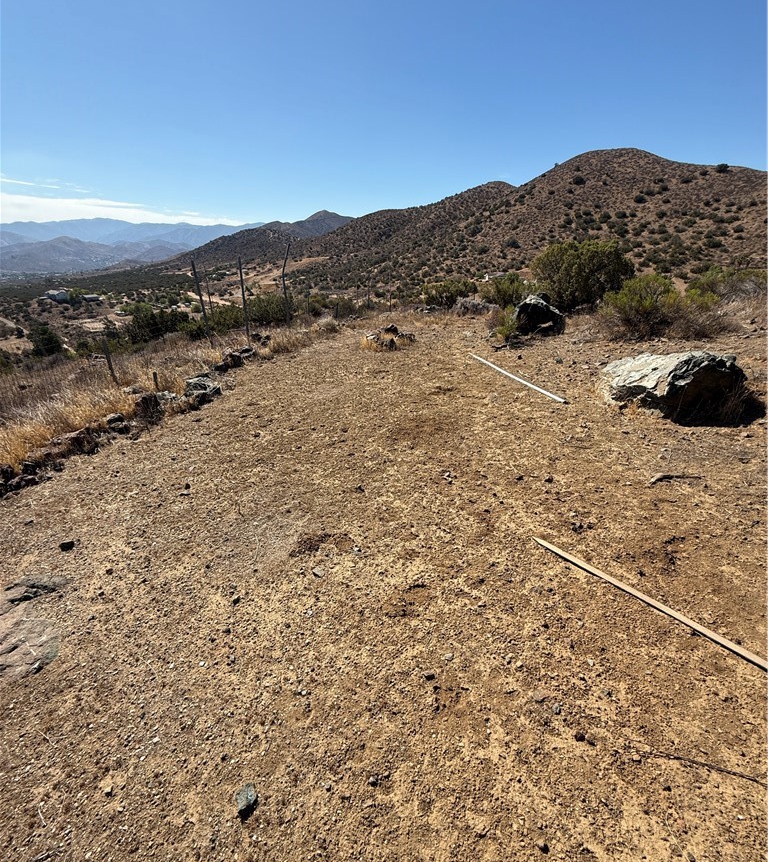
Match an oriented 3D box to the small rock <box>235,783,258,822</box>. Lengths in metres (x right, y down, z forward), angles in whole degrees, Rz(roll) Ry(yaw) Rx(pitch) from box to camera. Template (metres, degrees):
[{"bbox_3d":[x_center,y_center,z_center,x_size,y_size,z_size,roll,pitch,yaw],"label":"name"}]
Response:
[{"bbox_3d":[-0.410,1.106,1.243,0.070,0.050,0.090,16,30,31],"label":"small rock"}]

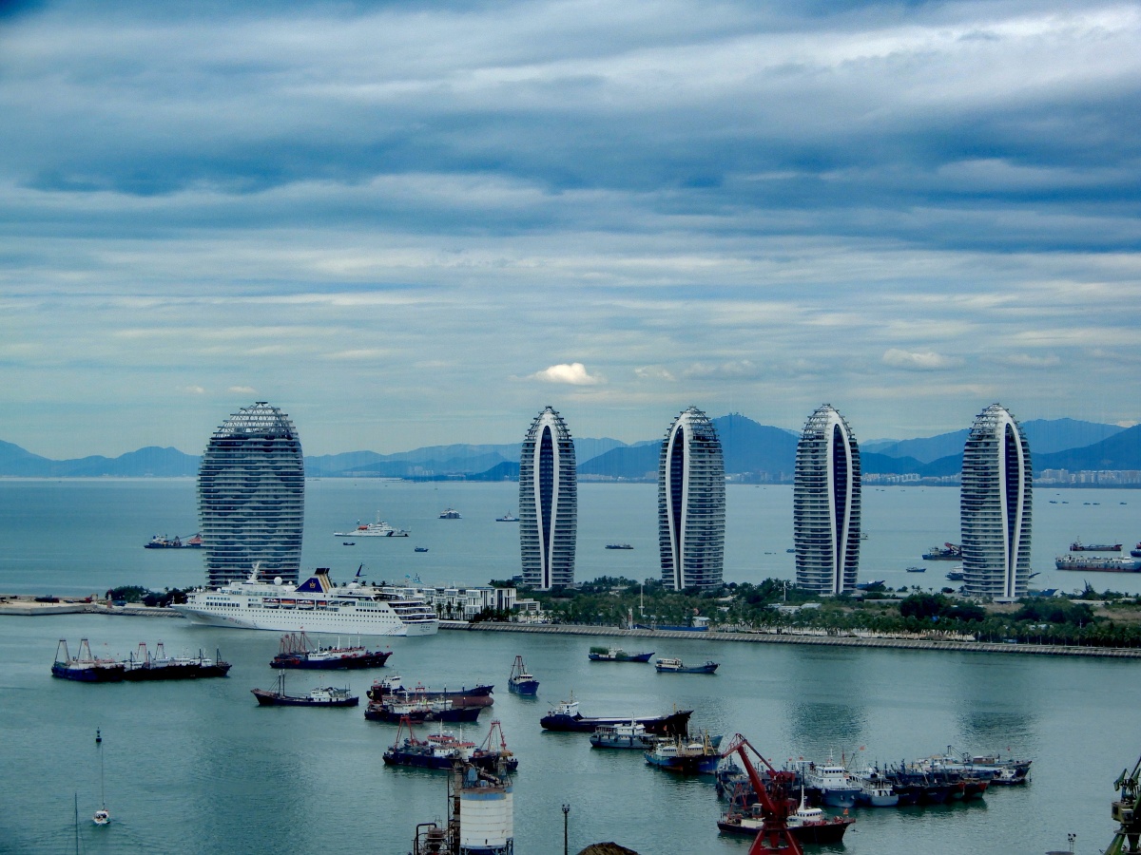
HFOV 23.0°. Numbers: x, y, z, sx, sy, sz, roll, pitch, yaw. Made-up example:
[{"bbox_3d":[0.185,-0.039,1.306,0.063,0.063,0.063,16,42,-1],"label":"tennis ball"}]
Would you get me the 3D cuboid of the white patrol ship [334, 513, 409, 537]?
[{"bbox_3d":[-229.261,112.486,3240.000,89.500,28.000,12.500,0,-1,10],"label":"white patrol ship"}]

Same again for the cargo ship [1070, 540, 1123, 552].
[{"bbox_3d":[506.720,113.164,2700.000,51.000,12.500,9.000,0,-1,4],"label":"cargo ship"}]

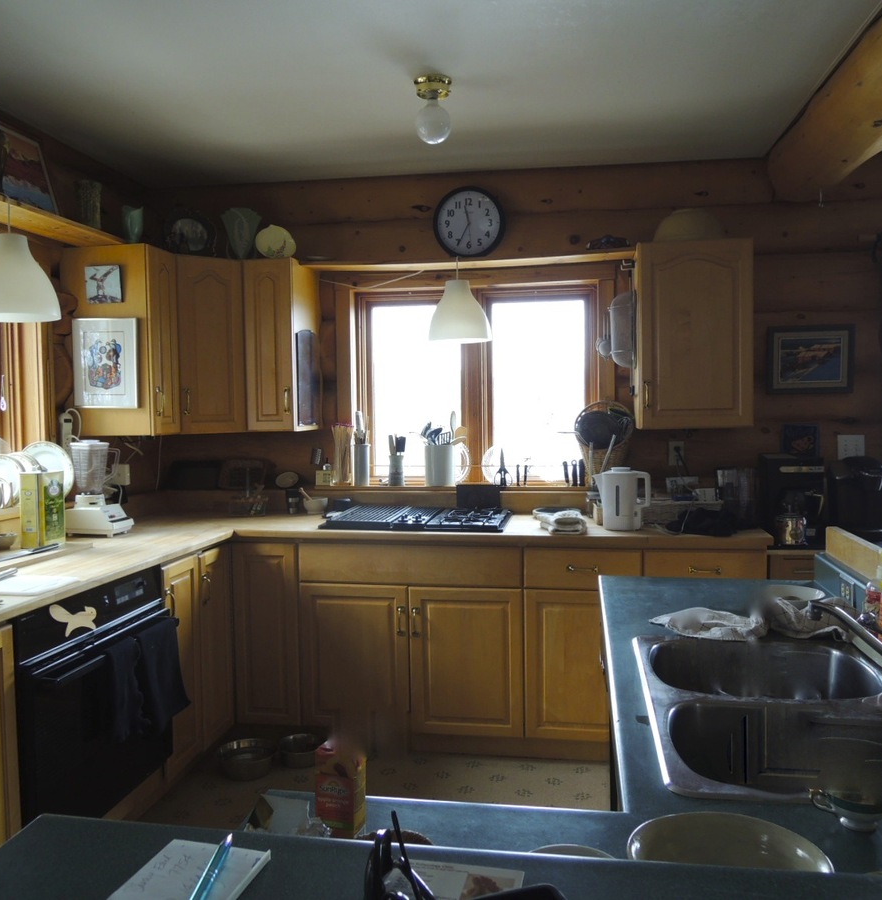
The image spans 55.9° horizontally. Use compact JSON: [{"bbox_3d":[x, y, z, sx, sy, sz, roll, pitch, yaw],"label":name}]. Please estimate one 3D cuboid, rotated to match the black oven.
[{"bbox_3d":[-1.267,0.761,2.552,0.610,0.685,0.752,0,3,10],"label":"black oven"}]

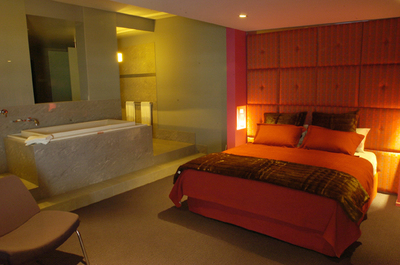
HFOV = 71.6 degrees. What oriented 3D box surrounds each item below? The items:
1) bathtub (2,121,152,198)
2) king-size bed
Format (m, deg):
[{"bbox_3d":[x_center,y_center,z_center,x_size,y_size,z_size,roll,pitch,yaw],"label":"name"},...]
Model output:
[{"bbox_3d":[-1.771,0.310,4.397,0.924,0.706,1.920,6,12,37],"label":"bathtub"},{"bbox_3d":[1.161,0.394,3.736,1.960,1.100,2.090,6,12,36],"label":"king-size bed"}]

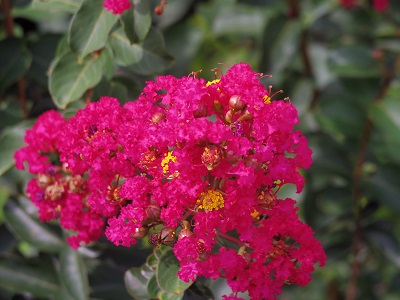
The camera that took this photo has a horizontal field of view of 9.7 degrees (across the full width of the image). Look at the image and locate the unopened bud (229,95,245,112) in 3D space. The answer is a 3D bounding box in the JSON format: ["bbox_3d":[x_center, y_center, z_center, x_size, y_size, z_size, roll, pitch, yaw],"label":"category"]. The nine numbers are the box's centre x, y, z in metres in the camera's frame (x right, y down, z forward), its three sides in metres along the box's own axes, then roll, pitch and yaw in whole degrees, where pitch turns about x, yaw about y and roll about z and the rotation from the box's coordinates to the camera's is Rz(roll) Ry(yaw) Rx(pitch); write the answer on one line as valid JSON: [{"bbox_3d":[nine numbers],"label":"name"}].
[{"bbox_3d":[0.019,-0.025,1.247,0.008,0.010,0.009,0,12,0],"label":"unopened bud"}]

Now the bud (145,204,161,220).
[{"bbox_3d":[-0.025,0.033,1.250,0.008,0.008,0.008,0,12,0],"label":"bud"}]

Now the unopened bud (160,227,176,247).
[{"bbox_3d":[-0.017,0.045,1.240,0.009,0.009,0.009,-30,0,45],"label":"unopened bud"}]

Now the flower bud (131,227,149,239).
[{"bbox_3d":[-0.032,0.043,1.240,0.008,0.007,0.007,-41,0,-21],"label":"flower bud"}]

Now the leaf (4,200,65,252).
[{"bbox_3d":[-0.103,0.048,1.480,0.048,0.022,0.009,37,-25,-15],"label":"leaf"}]

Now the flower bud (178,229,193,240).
[{"bbox_3d":[-0.008,0.045,1.240,0.007,0.008,0.007,0,-24,0],"label":"flower bud"}]

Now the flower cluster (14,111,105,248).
[{"bbox_3d":[-0.076,0.016,1.270,0.048,0.074,0.050,0,12,0],"label":"flower cluster"}]

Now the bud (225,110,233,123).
[{"bbox_3d":[0.015,-0.018,1.250,0.004,0.006,0.005,0,12,0],"label":"bud"}]

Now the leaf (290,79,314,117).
[{"bbox_3d":[0.072,-0.037,1.650,0.017,0.030,0.006,12,-20,33],"label":"leaf"}]

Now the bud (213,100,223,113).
[{"bbox_3d":[0.009,-0.023,1.253,0.005,0.006,0.005,0,12,0],"label":"bud"}]

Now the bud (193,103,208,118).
[{"bbox_3d":[0.000,-0.021,1.253,0.007,0.009,0.008,0,12,0],"label":"bud"}]

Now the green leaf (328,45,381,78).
[{"bbox_3d":[0.110,-0.063,1.680,0.039,0.007,0.026,-15,55,-17],"label":"green leaf"}]

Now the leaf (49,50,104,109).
[{"bbox_3d":[-0.069,-0.039,1.320,0.026,0.042,0.008,28,-26,7],"label":"leaf"}]

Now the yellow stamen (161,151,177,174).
[{"bbox_3d":[-0.017,0.007,1.245,0.008,0.013,0.008,0,12,0],"label":"yellow stamen"}]

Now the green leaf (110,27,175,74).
[{"bbox_3d":[-0.032,-0.056,1.330,0.036,0.027,0.015,0,12,0],"label":"green leaf"}]

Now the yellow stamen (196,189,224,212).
[{"bbox_3d":[0.006,0.026,1.235,0.014,0.013,0.008,0,12,0],"label":"yellow stamen"}]

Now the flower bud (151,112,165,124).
[{"bbox_3d":[-0.023,-0.017,1.250,0.007,0.006,0.007,0,12,0],"label":"flower bud"}]

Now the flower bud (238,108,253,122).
[{"bbox_3d":[0.024,-0.018,1.253,0.009,0.007,0.007,0,12,0],"label":"flower bud"}]

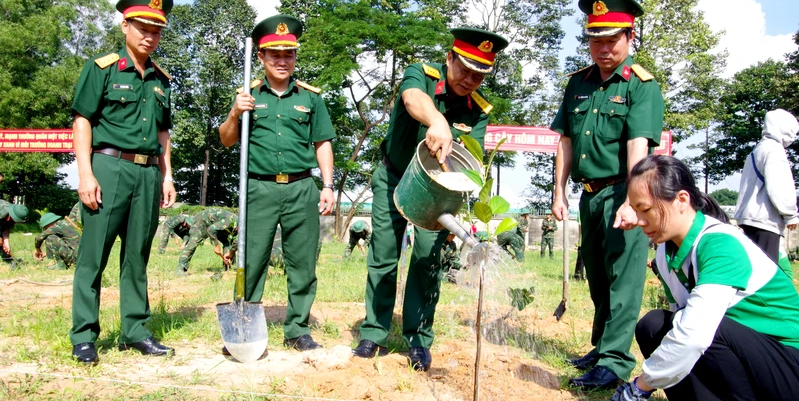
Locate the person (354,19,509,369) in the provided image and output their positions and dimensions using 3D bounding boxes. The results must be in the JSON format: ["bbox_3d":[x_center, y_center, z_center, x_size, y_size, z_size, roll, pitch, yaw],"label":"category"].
[{"bbox_3d":[0.146,-0.025,3.020,0.600,1.640,0.600,3,-3,-25],"label":"person"}]

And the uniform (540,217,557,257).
[{"bbox_3d":[5.321,1.225,21.400,0.560,1.740,0.380,1,-3,9],"label":"uniform"}]

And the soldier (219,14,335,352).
[{"bbox_3d":[-0.651,-0.101,3.200,0.600,1.770,0.380,2,-3,-13],"label":"soldier"}]

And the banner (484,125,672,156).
[{"bbox_3d":[5.740,-2.002,20.000,6.600,0.780,0.060,1,-3,-1],"label":"banner"}]

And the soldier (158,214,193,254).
[{"bbox_3d":[-5.805,0.859,15.600,0.850,1.060,0.520,0,-3,32],"label":"soldier"}]

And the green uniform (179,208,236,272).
[{"bbox_3d":[-3.248,0.687,10.300,1.050,1.080,0.550,0,-3,28],"label":"green uniform"}]

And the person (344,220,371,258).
[{"bbox_3d":[-1.037,0.963,14.800,0.650,0.950,0.750,2,-3,-7],"label":"person"}]

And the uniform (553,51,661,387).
[{"bbox_3d":[0.948,0.068,2.730,0.480,1.450,0.340,0,-3,33],"label":"uniform"}]

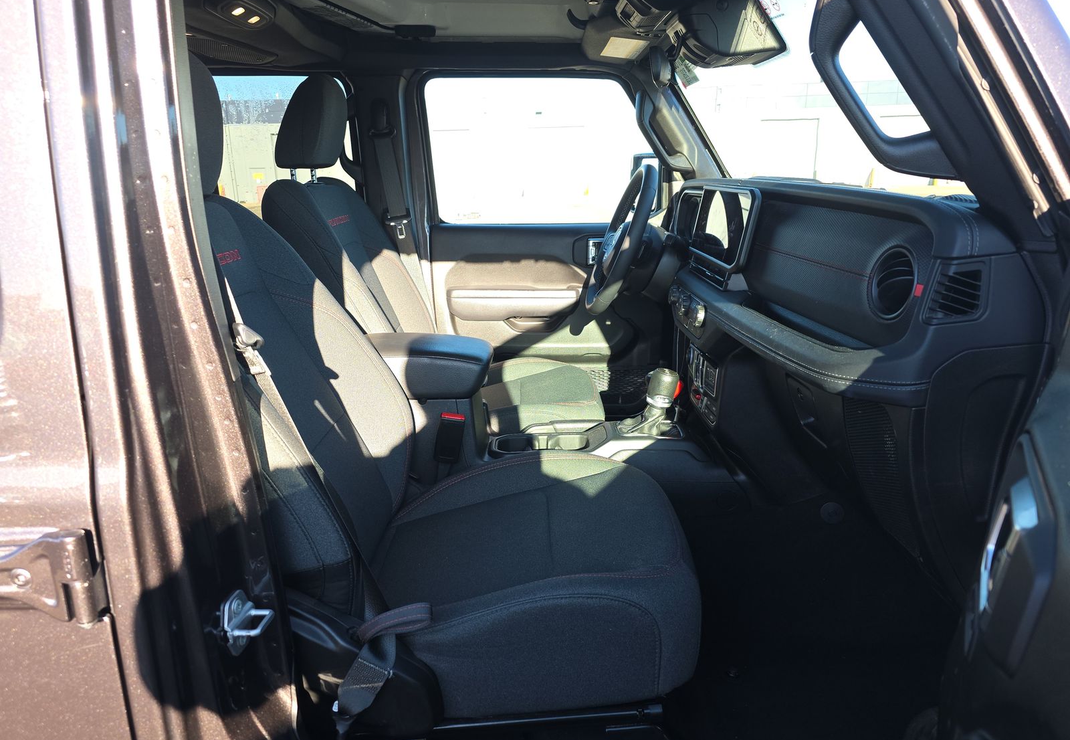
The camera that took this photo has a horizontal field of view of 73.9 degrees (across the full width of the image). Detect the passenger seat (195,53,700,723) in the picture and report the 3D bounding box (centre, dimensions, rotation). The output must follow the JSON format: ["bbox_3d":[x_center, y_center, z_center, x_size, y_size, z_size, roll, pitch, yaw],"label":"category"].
[{"bbox_3d":[-0.184,-0.033,1.019,0.806,0.836,0.541,0,15,1],"label":"passenger seat"}]

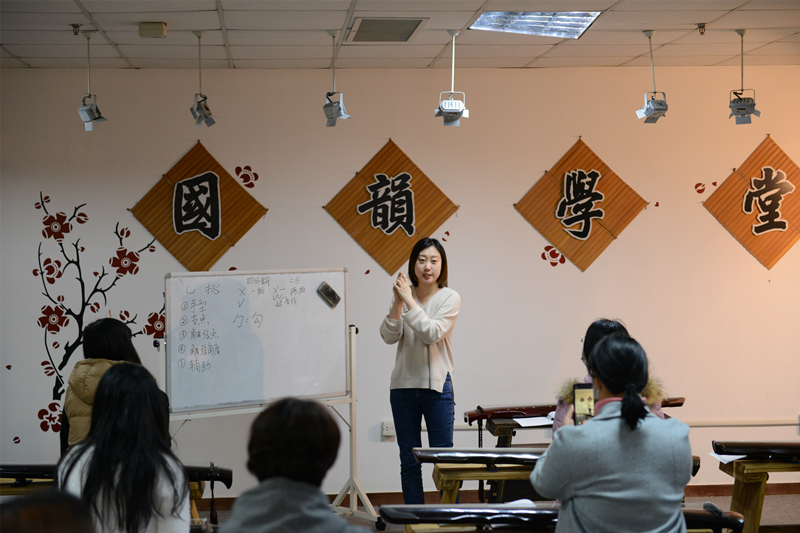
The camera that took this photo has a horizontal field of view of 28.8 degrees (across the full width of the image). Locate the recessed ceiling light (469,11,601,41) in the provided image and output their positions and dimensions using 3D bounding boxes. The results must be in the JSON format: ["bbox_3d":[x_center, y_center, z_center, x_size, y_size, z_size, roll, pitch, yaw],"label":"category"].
[{"bbox_3d":[0.647,-1.180,7.546,0.600,0.070,0.600,-1,1,-5],"label":"recessed ceiling light"}]

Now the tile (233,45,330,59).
[{"bbox_3d":[-0.654,-1.204,8.655,0.595,0.020,0.595,-1,1,-5],"label":"tile"}]

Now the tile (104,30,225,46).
[{"bbox_3d":[-1.199,-1.185,7.997,0.595,0.020,0.595,-1,1,-5],"label":"tile"}]

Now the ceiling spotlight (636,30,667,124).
[{"bbox_3d":[1.298,-0.974,8.013,0.140,0.468,0.120,-1,1,-29],"label":"ceiling spotlight"}]

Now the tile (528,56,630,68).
[{"bbox_3d":[1.089,-1.242,9.387,0.595,0.020,0.549,-1,1,-5],"label":"tile"}]

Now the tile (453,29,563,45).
[{"bbox_3d":[0.595,-1.213,8.161,0.600,0.020,0.612,-1,1,-5],"label":"tile"}]

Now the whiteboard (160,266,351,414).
[{"bbox_3d":[-0.755,0.385,8.455,1.200,0.735,0.028,-2,1,-41],"label":"whiteboard"}]

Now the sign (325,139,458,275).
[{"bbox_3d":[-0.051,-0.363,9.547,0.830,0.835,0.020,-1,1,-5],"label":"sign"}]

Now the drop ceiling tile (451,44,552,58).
[{"bbox_3d":[0.542,-1.223,8.759,0.595,0.020,0.595,-1,1,-5],"label":"drop ceiling tile"}]

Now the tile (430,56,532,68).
[{"bbox_3d":[0.496,-1.233,9.335,0.600,0.020,0.520,-1,1,-5],"label":"tile"}]

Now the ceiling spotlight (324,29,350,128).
[{"bbox_3d":[-0.320,-0.944,7.833,0.170,0.479,0.170,0,1,45],"label":"ceiling spotlight"}]

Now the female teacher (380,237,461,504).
[{"bbox_3d":[0.111,0.682,8.065,0.430,1.655,0.360,0,1,21],"label":"female teacher"}]

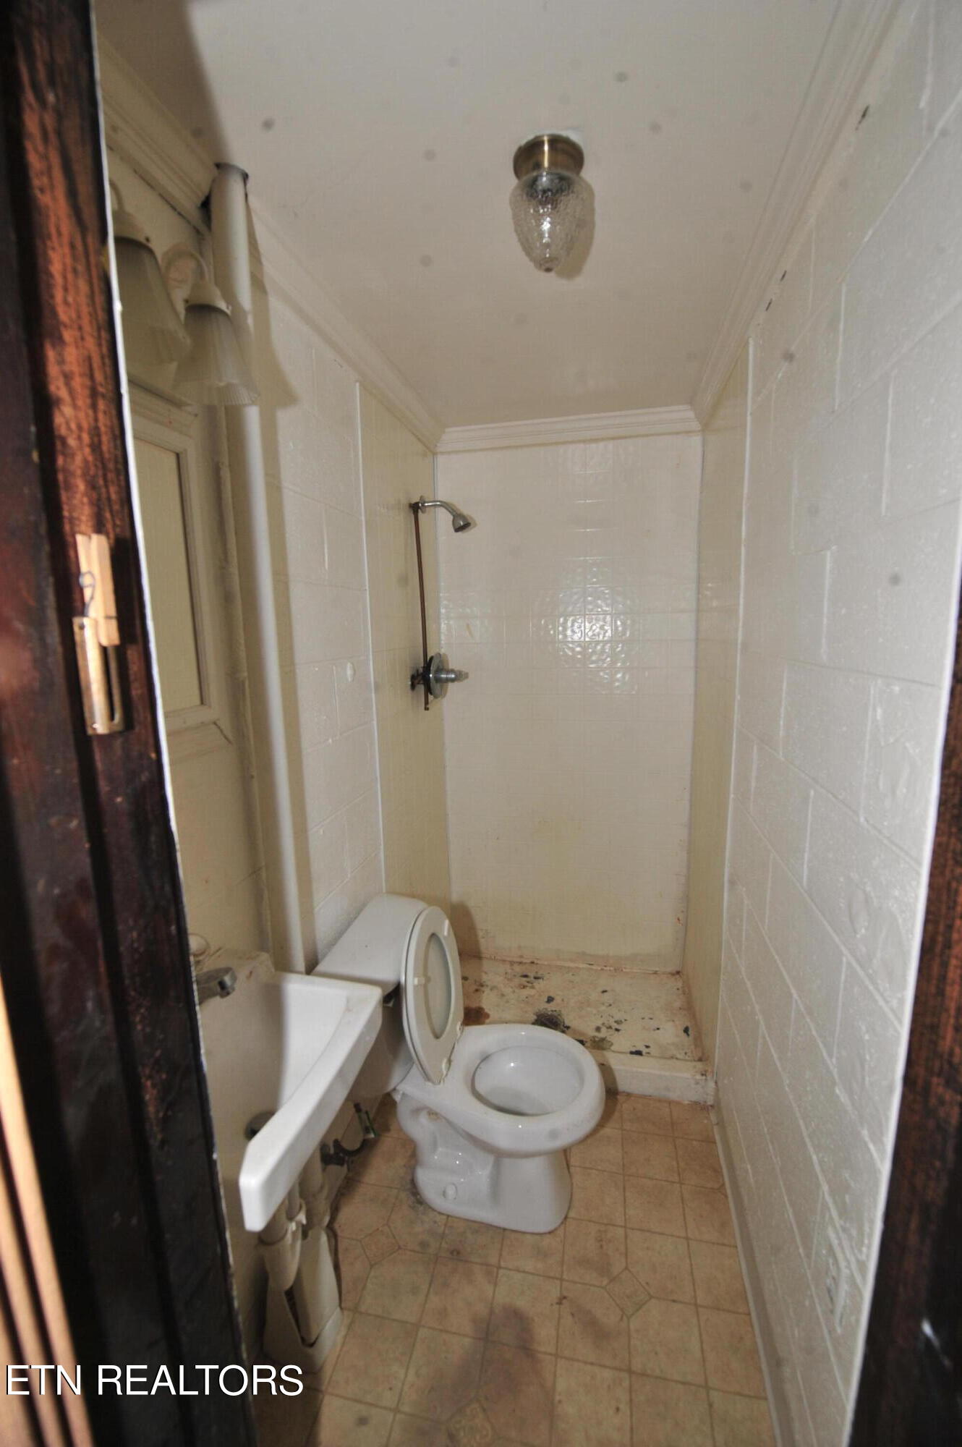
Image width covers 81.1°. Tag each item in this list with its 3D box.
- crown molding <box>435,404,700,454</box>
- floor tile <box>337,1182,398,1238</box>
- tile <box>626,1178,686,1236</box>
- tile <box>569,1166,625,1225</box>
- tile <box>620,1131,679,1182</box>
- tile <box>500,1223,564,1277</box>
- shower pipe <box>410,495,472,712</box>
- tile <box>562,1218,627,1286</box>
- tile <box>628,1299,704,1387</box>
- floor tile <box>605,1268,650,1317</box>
[{"bbox_3d":[0.325,-1.190,2.280,1.100,0.083,0.068,1,10,13],"label":"crown molding"},{"bbox_3d":[-0.316,1.312,1.511,0.151,0.008,0.151,1,9,12],"label":"floor tile"},{"bbox_3d":[0.465,1.294,1.506,0.152,0.010,0.148,1,10,12],"label":"tile"},{"bbox_3d":[0.318,1.295,1.539,0.151,0.008,0.151,1,9,12],"label":"tile"},{"bbox_3d":[0.500,1.274,1.657,0.151,0.008,0.151,1,9,12],"label":"tile"},{"bbox_3d":[0.134,1.315,1.422,0.152,0.010,0.148,1,10,12],"label":"tile"},{"bbox_3d":[-0.154,-0.446,2.165,0.245,0.800,0.150,1,10,13],"label":"shower pipe"},{"bbox_3d":[0.282,1.310,1.389,0.151,0.008,0.150,1,10,12],"label":"tile"},{"bbox_3d":[0.400,1.336,1.216,0.151,0.008,0.150,1,10,12],"label":"tile"},{"bbox_3d":[0.341,1.323,1.303,0.076,0.008,0.076,-7,11,-33],"label":"floor tile"}]

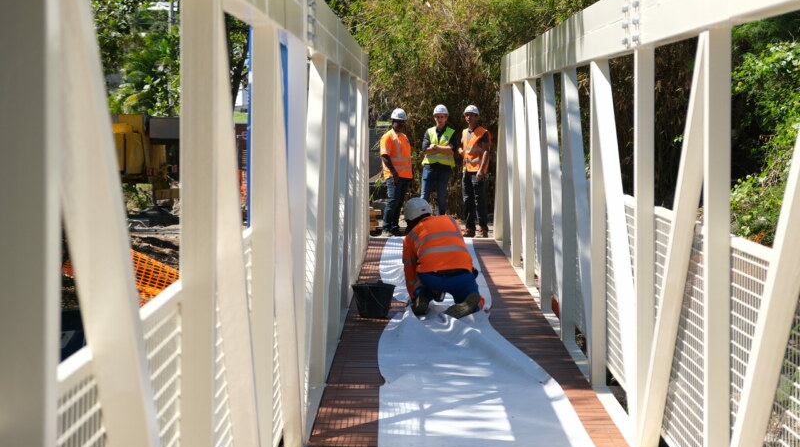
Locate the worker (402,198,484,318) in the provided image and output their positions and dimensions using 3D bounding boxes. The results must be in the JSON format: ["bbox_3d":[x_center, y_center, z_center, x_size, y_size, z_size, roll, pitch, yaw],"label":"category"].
[{"bbox_3d":[0.378,0.282,16.020,0.680,1.000,1.000,0,2,-13],"label":"worker"}]

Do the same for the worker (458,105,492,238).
[{"bbox_3d":[1.027,-0.709,25.150,0.500,1.810,0.360,1,2,30],"label":"worker"}]

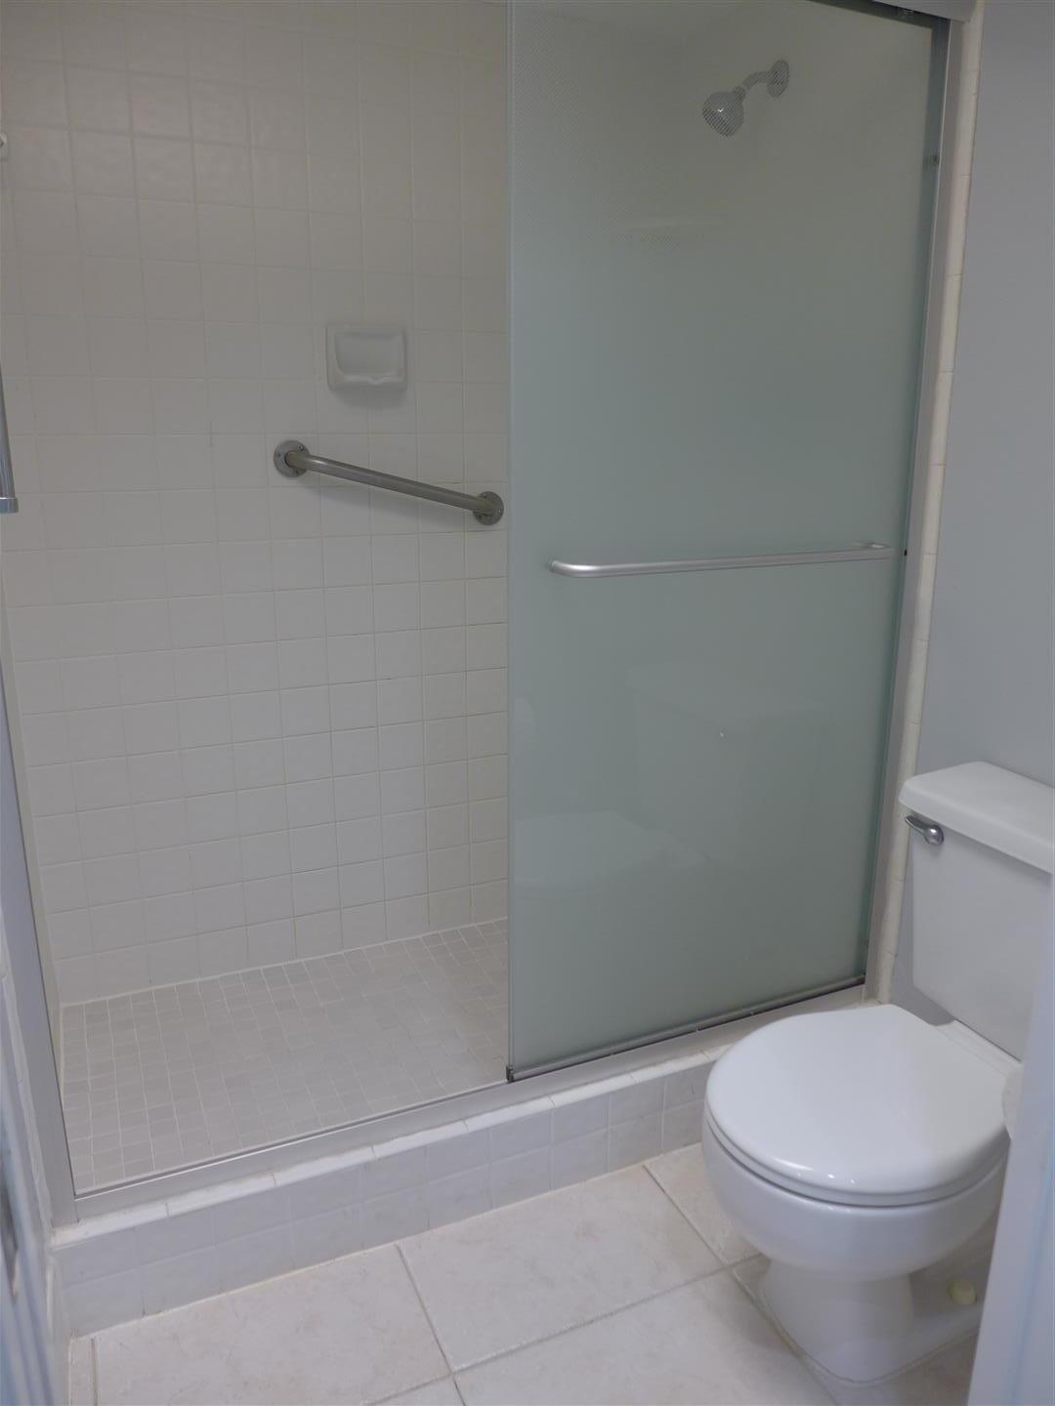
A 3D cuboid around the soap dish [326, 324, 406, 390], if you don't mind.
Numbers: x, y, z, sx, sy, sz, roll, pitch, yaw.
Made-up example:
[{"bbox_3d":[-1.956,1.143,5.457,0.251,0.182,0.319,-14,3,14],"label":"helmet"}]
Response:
[{"bbox_3d":[-0.331,-0.728,2.054,0.168,0.123,0.050,-5,14,-23],"label":"soap dish"}]

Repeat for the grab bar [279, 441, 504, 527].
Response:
[{"bbox_3d":[-0.280,-0.474,2.123,0.530,0.076,0.069,9,8,-25],"label":"grab bar"}]

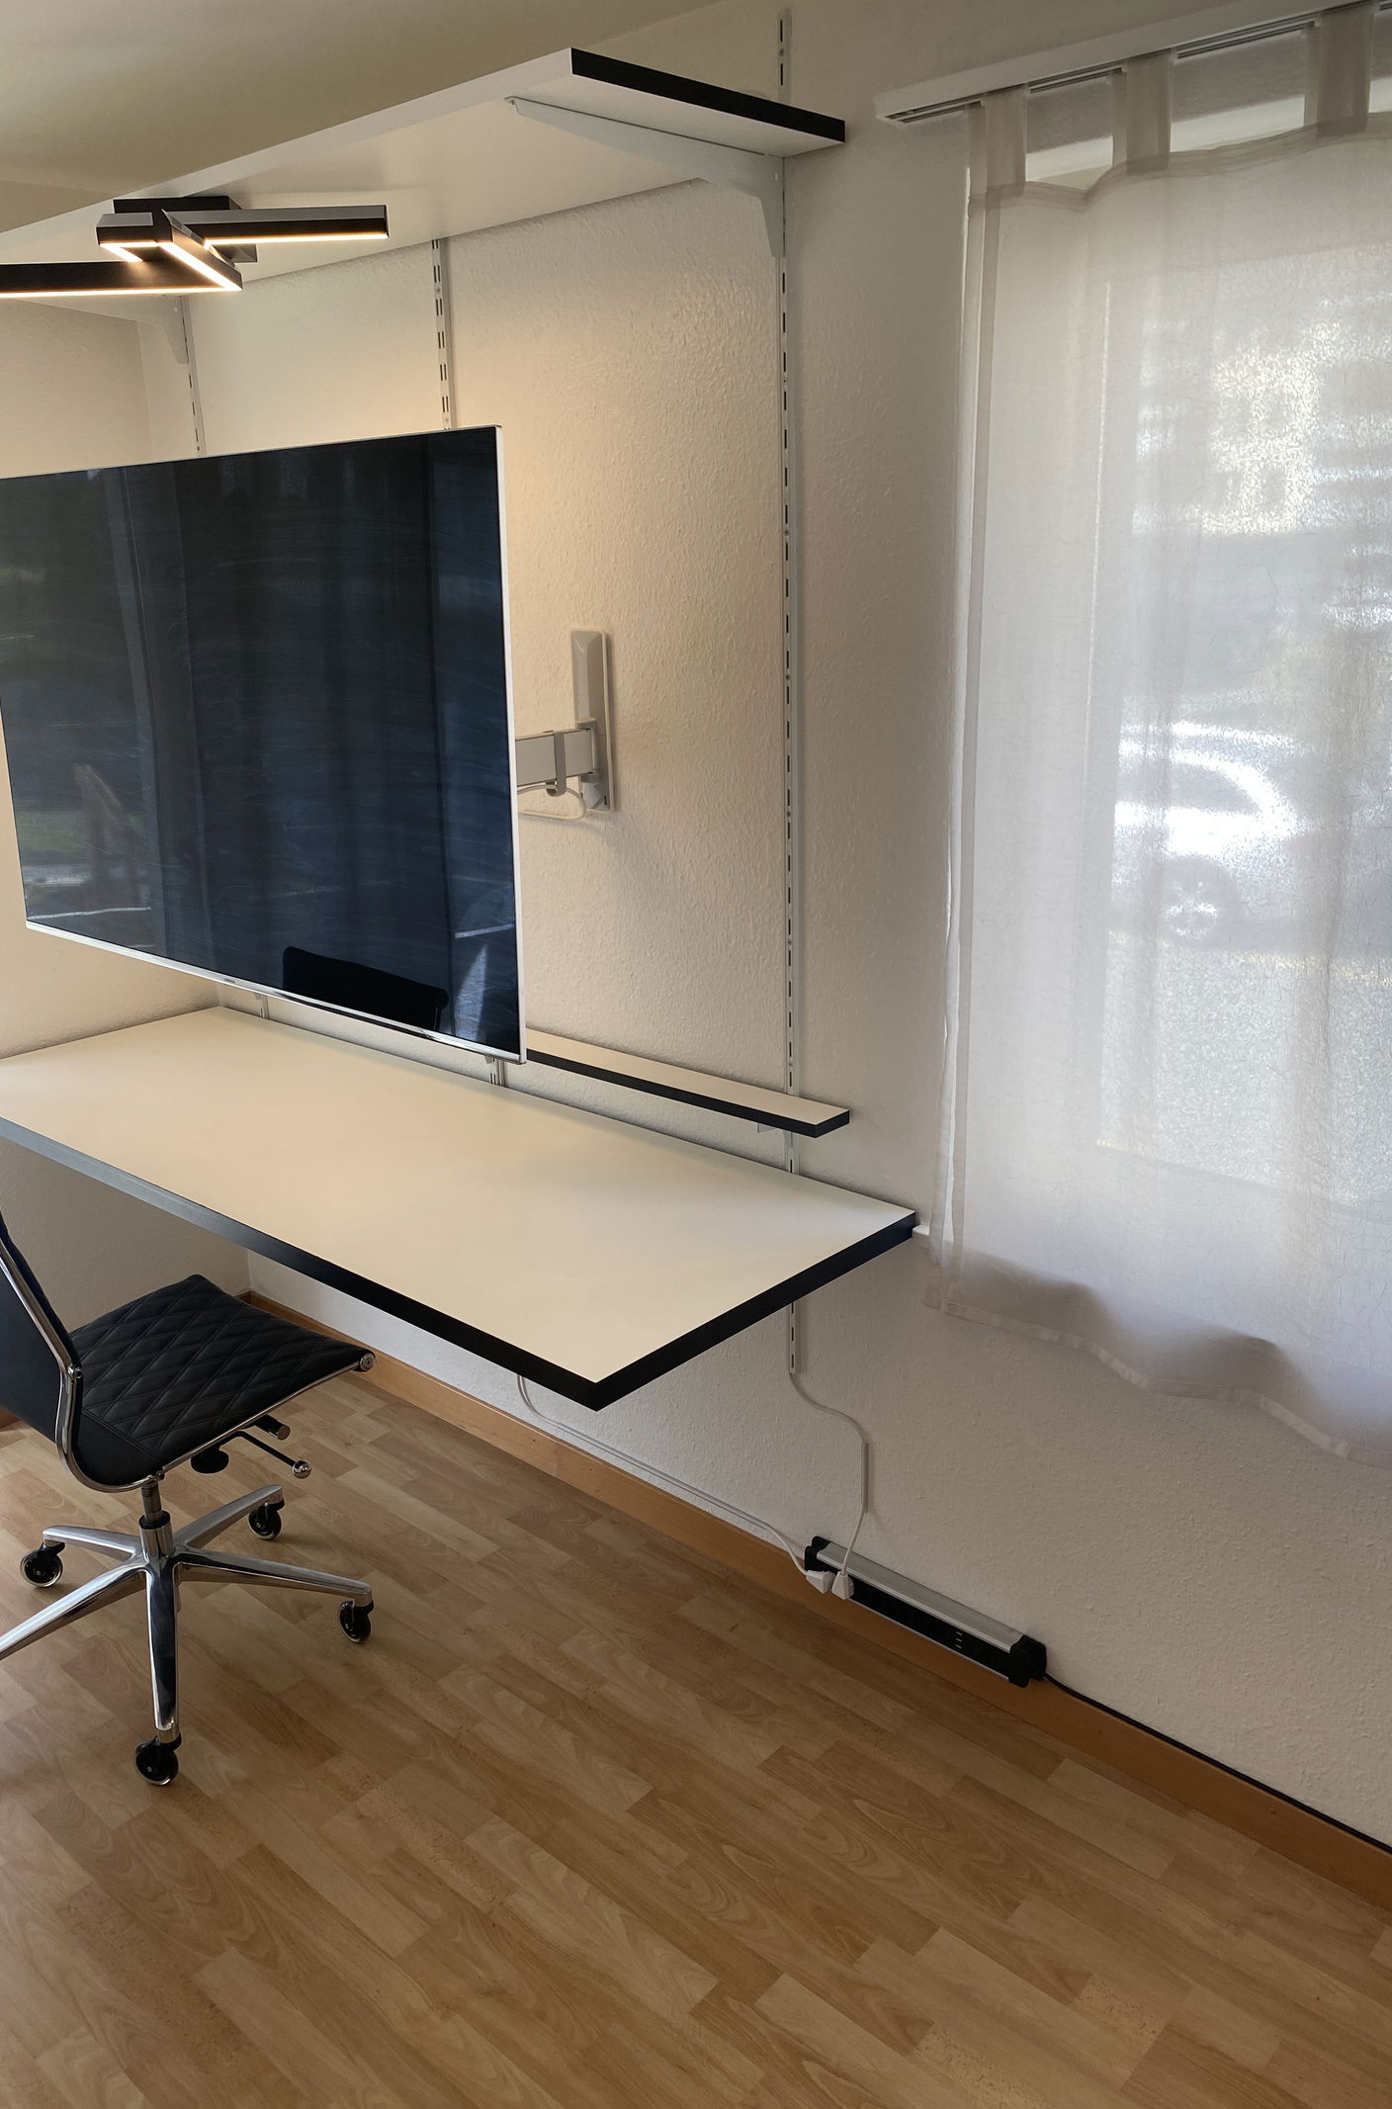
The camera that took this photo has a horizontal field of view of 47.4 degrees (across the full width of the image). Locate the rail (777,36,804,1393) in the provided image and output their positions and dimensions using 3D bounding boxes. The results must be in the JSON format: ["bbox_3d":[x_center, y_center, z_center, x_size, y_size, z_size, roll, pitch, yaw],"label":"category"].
[{"bbox_3d":[0.144,-0.412,2.376,0.014,2.002,0.016,14,23,40],"label":"rail"}]

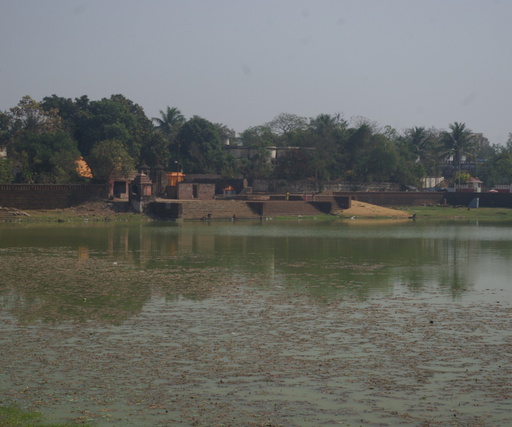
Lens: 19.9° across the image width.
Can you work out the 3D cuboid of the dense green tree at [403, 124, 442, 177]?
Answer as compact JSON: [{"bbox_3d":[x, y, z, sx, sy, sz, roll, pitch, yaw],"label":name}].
[{"bbox_3d":[32.670,-11.380,286.080,8.240,11.380,7.830,1,1,0],"label":"dense green tree"}]

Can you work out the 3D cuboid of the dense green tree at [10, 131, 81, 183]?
[{"bbox_3d":[-42.820,-10.322,298.000,13.898,13.285,13.898,0,1,0],"label":"dense green tree"}]

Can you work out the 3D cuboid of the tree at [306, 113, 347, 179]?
[{"bbox_3d":[15.715,-13.374,325.000,9.808,18.278,9.808,0,1,0],"label":"tree"}]

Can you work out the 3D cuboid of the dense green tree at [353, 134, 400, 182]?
[{"bbox_3d":[23.360,-10.480,280.320,9.230,10.190,8.770,1,1,0],"label":"dense green tree"}]

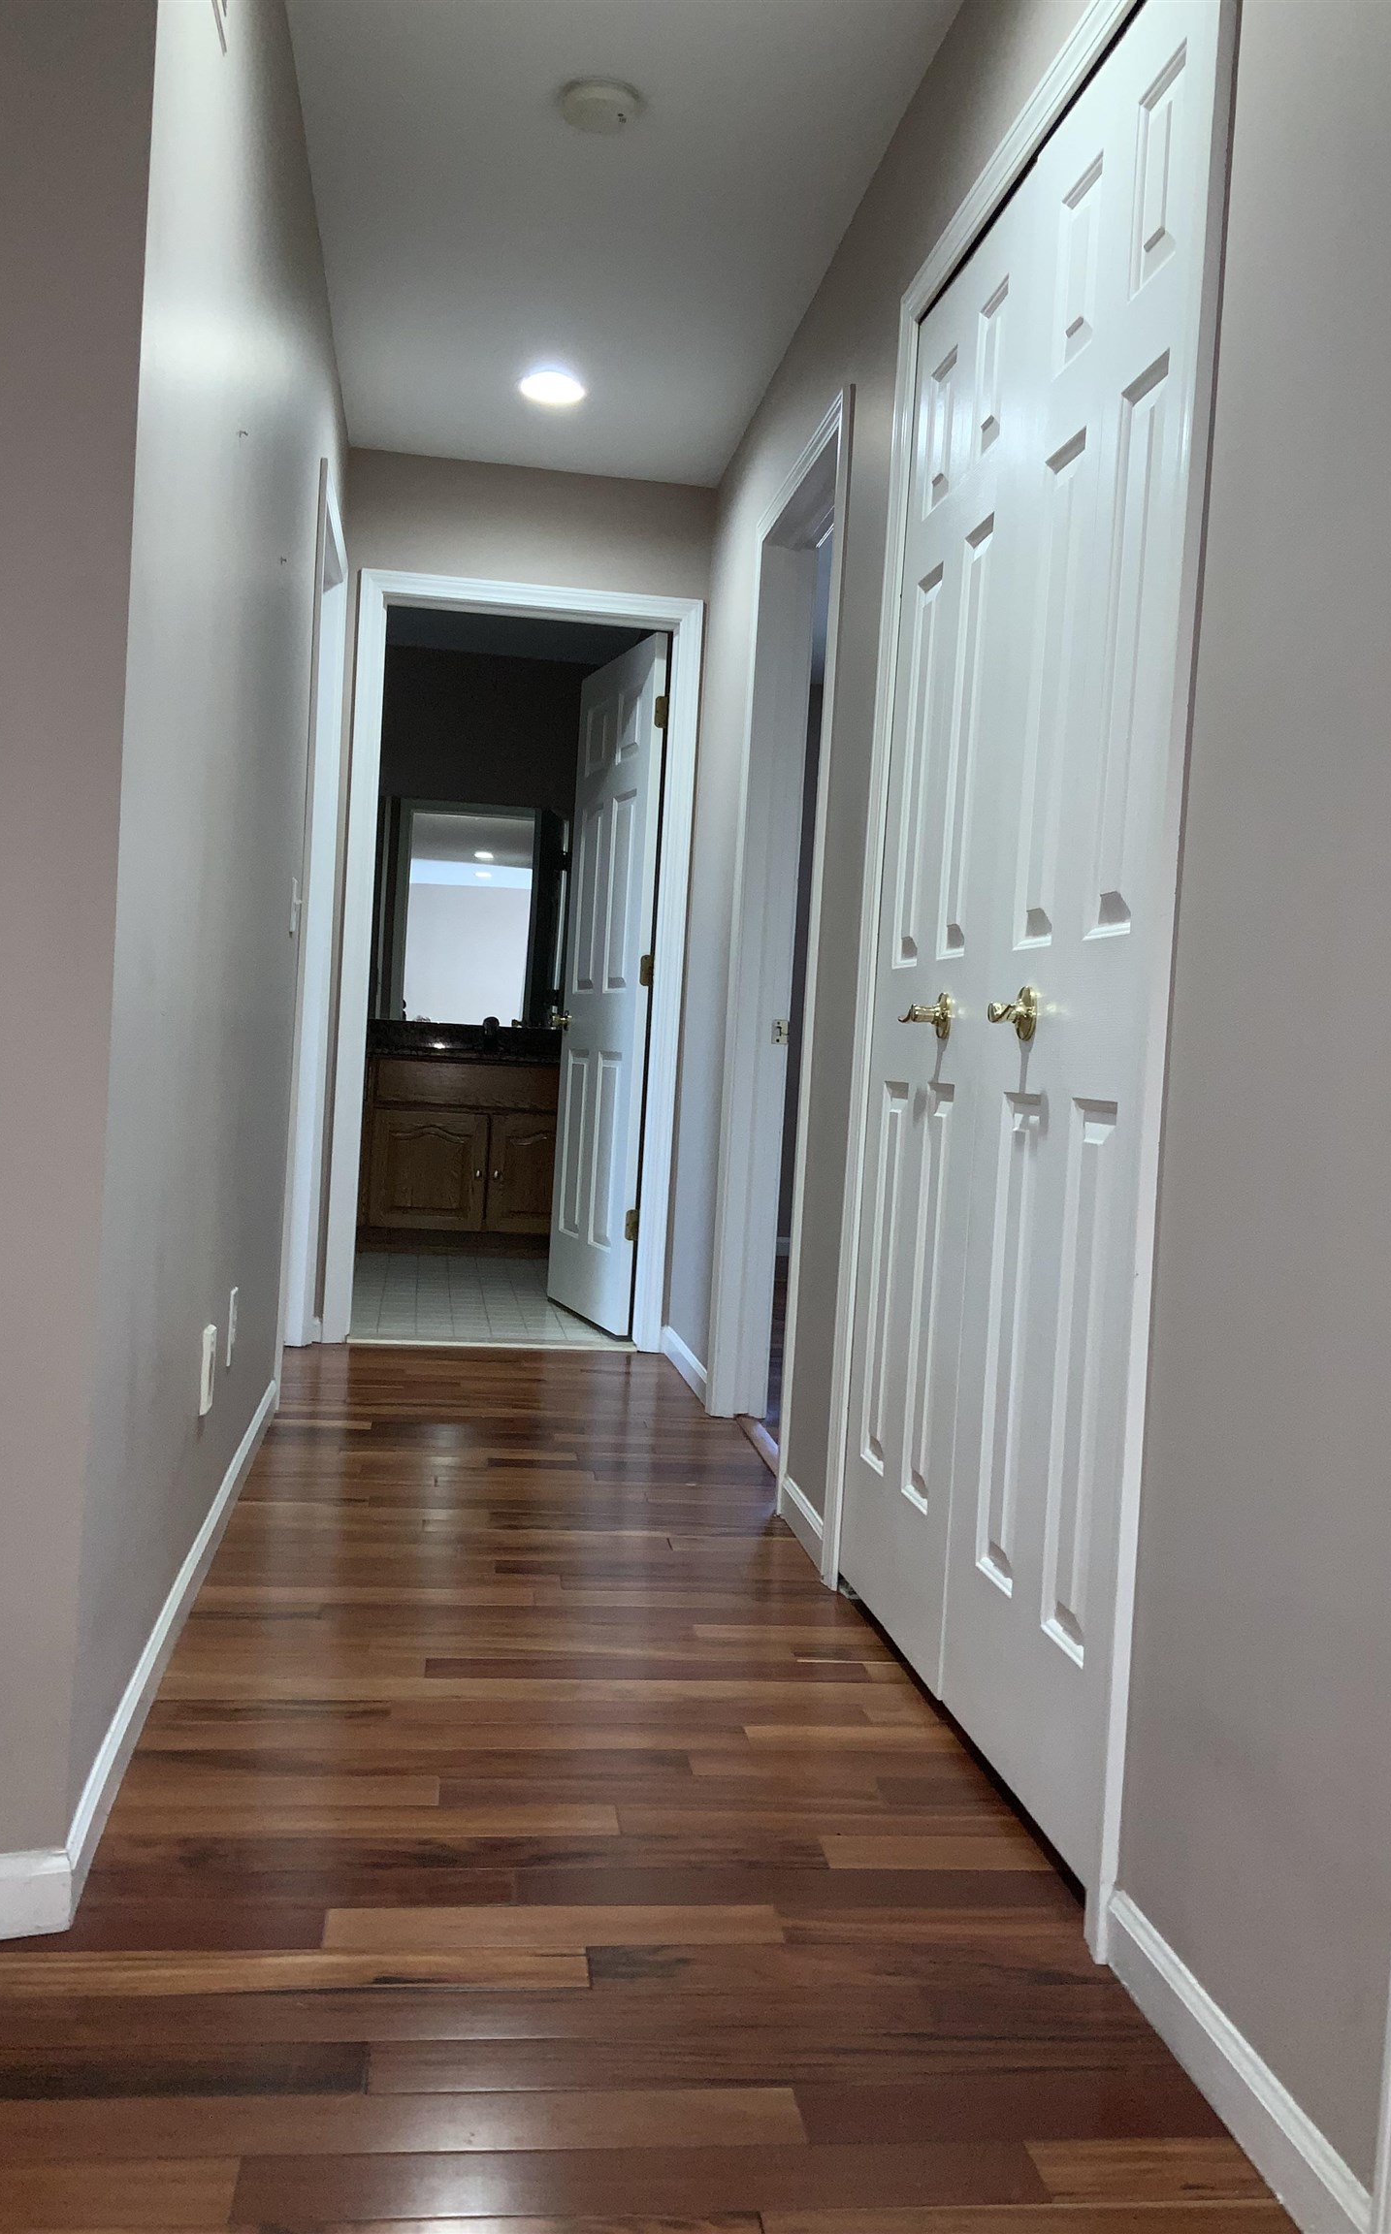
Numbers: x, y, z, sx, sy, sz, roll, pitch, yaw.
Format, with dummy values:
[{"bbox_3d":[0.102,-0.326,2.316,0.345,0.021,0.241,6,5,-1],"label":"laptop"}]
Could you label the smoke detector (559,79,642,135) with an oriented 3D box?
[{"bbox_3d":[-0.157,-1.671,3.108,0.137,0.036,0.137,3,2,-8],"label":"smoke detector"}]

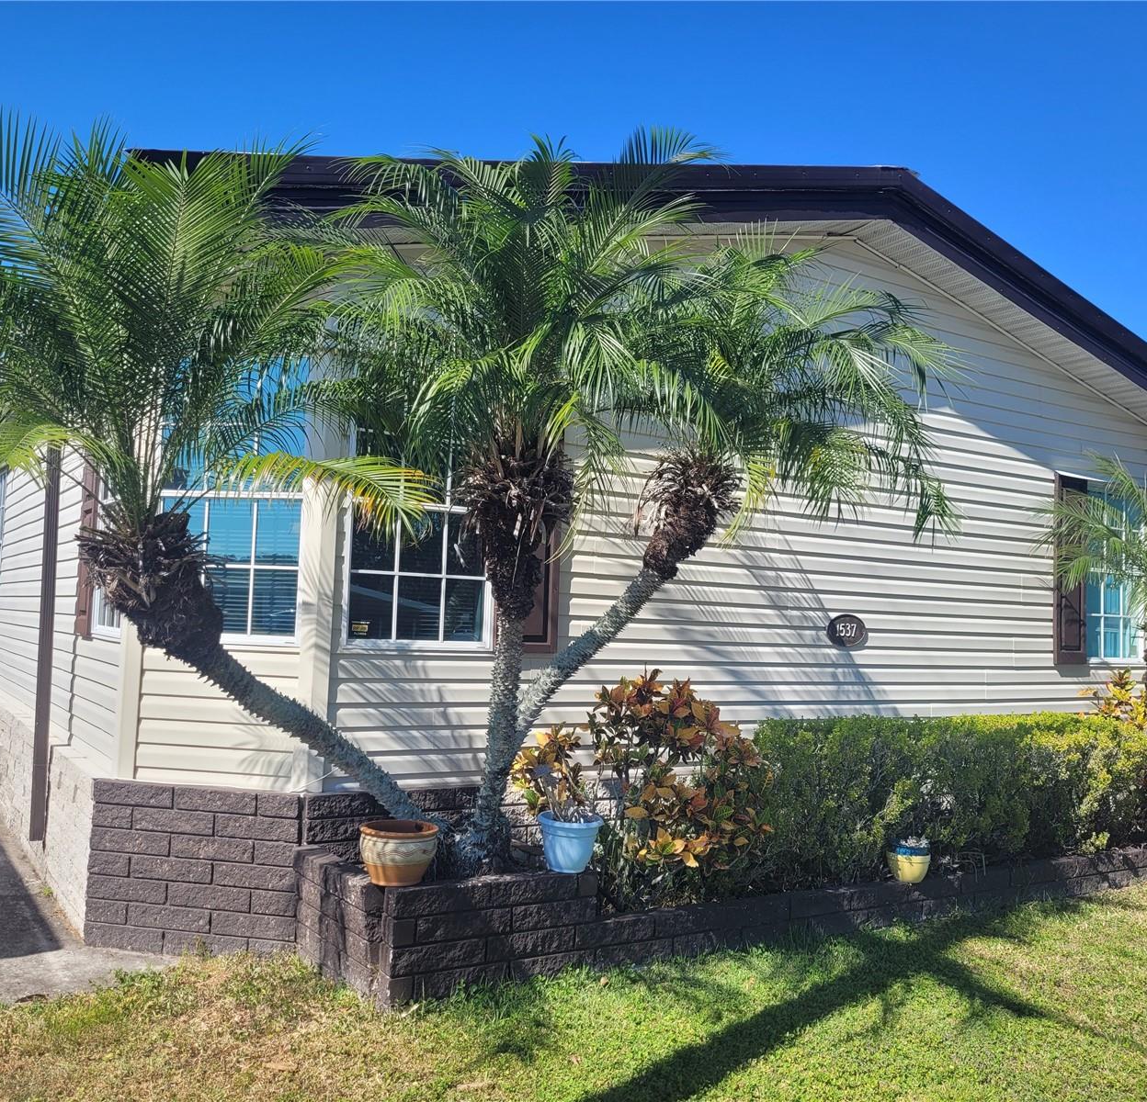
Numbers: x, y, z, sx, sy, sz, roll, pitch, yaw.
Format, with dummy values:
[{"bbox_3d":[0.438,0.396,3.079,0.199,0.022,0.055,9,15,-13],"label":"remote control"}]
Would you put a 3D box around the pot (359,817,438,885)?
[{"bbox_3d":[-0.667,1.155,4.212,0.299,0.200,0.299,3,-4,-8],"label":"pot"}]

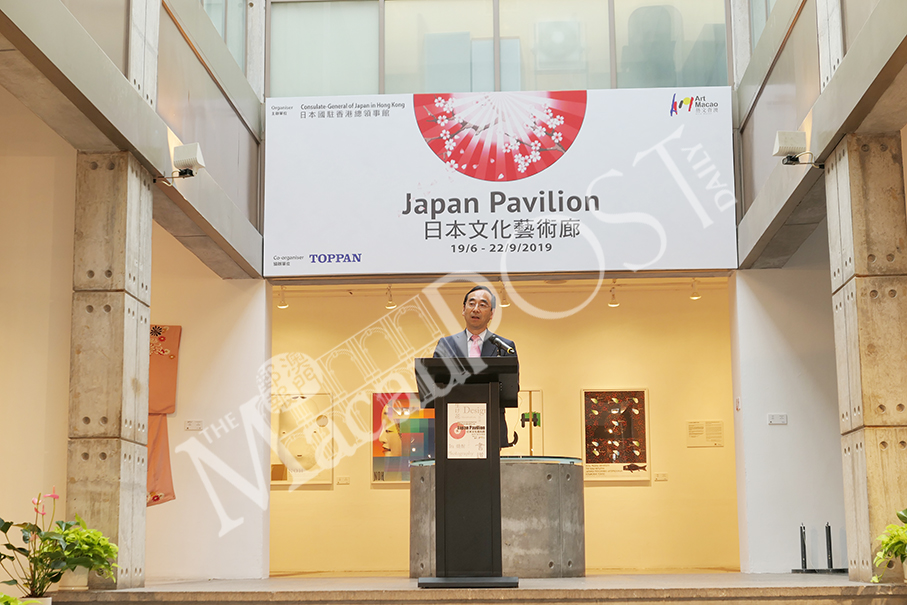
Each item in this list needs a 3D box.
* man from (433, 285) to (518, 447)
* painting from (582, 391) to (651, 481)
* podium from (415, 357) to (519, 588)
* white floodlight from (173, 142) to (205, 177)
[{"bbox_3d":[0.133,0.744,8.600,0.500,1.700,0.360,-1,-10,3],"label":"man"},{"bbox_3d":[1.884,1.538,17.509,0.775,1.070,0.040,-1,-9,3],"label":"painting"},{"bbox_3d":[0.087,0.922,8.146,0.550,1.200,0.460,-1,-10,3],"label":"podium"},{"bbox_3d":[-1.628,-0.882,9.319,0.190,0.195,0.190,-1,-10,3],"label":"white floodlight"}]

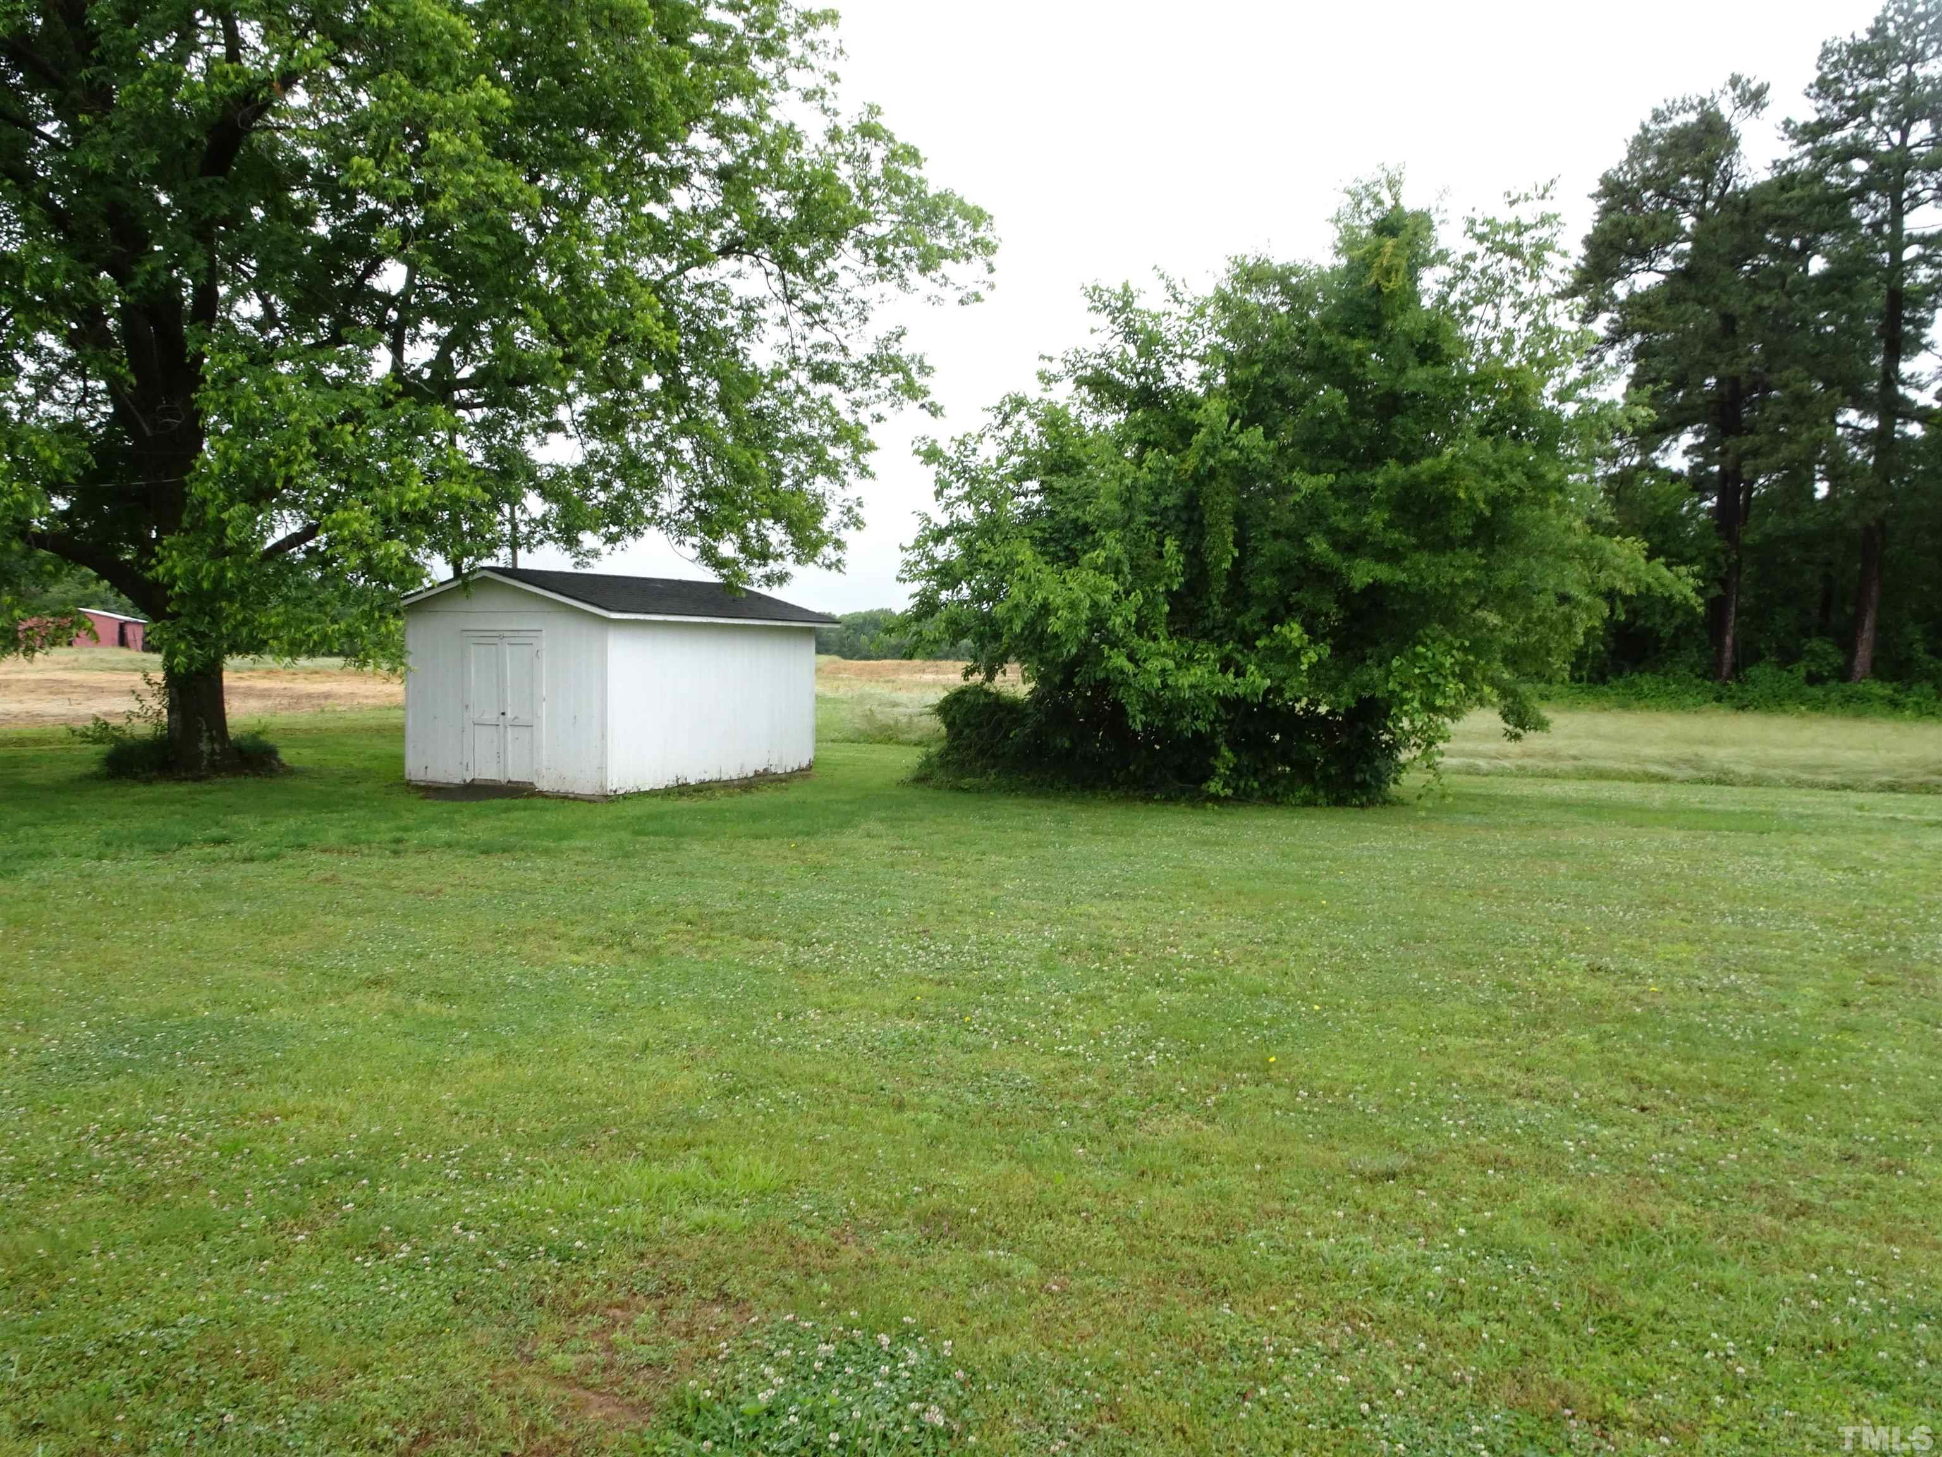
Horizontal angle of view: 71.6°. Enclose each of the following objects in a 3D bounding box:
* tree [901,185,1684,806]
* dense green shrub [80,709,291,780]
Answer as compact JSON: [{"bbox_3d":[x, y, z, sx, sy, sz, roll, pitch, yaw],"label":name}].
[{"bbox_3d":[4.350,-3.294,18.355,10.200,8.200,7.500,0,3,0],"label":"tree"},{"bbox_3d":[-12.000,0.209,20.538,3.000,1.000,2.000,0,3,0],"label":"dense green shrub"}]

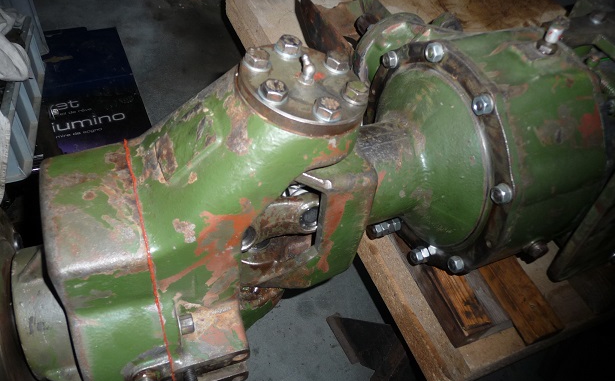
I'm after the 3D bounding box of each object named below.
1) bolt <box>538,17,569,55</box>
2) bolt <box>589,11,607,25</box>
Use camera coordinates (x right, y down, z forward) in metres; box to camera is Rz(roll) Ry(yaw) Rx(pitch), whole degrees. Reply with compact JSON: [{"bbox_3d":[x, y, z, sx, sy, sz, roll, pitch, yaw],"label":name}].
[{"bbox_3d":[0.257,-0.160,0.514,0.018,0.032,0.018,13,51,0],"label":"bolt"},{"bbox_3d":[0.385,-0.230,0.660,0.021,0.011,0.021,-14,53,-21],"label":"bolt"}]

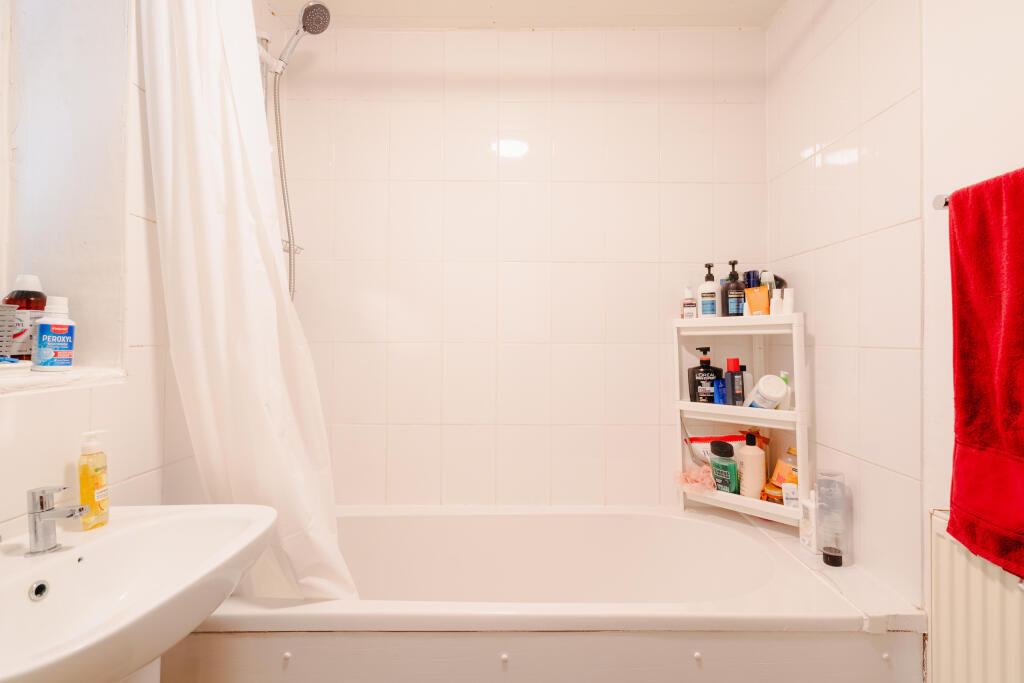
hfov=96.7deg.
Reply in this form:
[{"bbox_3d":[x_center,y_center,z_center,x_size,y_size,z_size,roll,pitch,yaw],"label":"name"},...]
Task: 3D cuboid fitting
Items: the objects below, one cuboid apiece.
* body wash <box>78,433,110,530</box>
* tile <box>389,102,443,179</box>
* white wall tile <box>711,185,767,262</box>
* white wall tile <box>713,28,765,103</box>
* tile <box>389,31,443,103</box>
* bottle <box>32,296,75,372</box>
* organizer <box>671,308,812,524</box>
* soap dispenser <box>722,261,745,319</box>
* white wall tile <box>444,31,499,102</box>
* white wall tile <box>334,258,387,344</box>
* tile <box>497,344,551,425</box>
[{"bbox_3d":[-0.794,0.261,0.865,0.036,0.180,0.048,0,0,7],"label":"body wash"},{"bbox_3d":[-0.355,-0.750,1.698,0.200,0.300,0.010,0,-1,-1],"label":"tile"},{"bbox_3d":[0.858,-0.441,1.716,0.201,0.302,0.014,0,0,0],"label":"white wall tile"},{"bbox_3d":[0.856,-1.034,1.718,0.200,0.278,0.010,0,-1,-1],"label":"white wall tile"},{"bbox_3d":[-0.354,-1.035,1.708,0.201,0.260,0.014,0,0,0],"label":"tile"},{"bbox_3d":[-0.926,-0.014,0.920,0.045,0.151,0.065,0,0,40],"label":"bottle"},{"bbox_3d":[0.822,0.267,1.634,0.418,0.700,0.225,0,-1,37],"label":"organizer"},{"bbox_3d":[0.774,-0.185,1.591,0.081,0.193,0.055,0,-1,27],"label":"soap dispenser"},{"bbox_3d":[-0.150,-1.022,1.691,0.199,0.262,0.010,0,0,0],"label":"white wall tile"},{"bbox_3d":[-0.560,-0.148,1.685,0.200,0.300,0.010,0,-1,-1],"label":"white wall tile"},{"bbox_3d":[0.043,0.158,1.712,0.202,0.303,0.010,0,-1,0],"label":"tile"}]

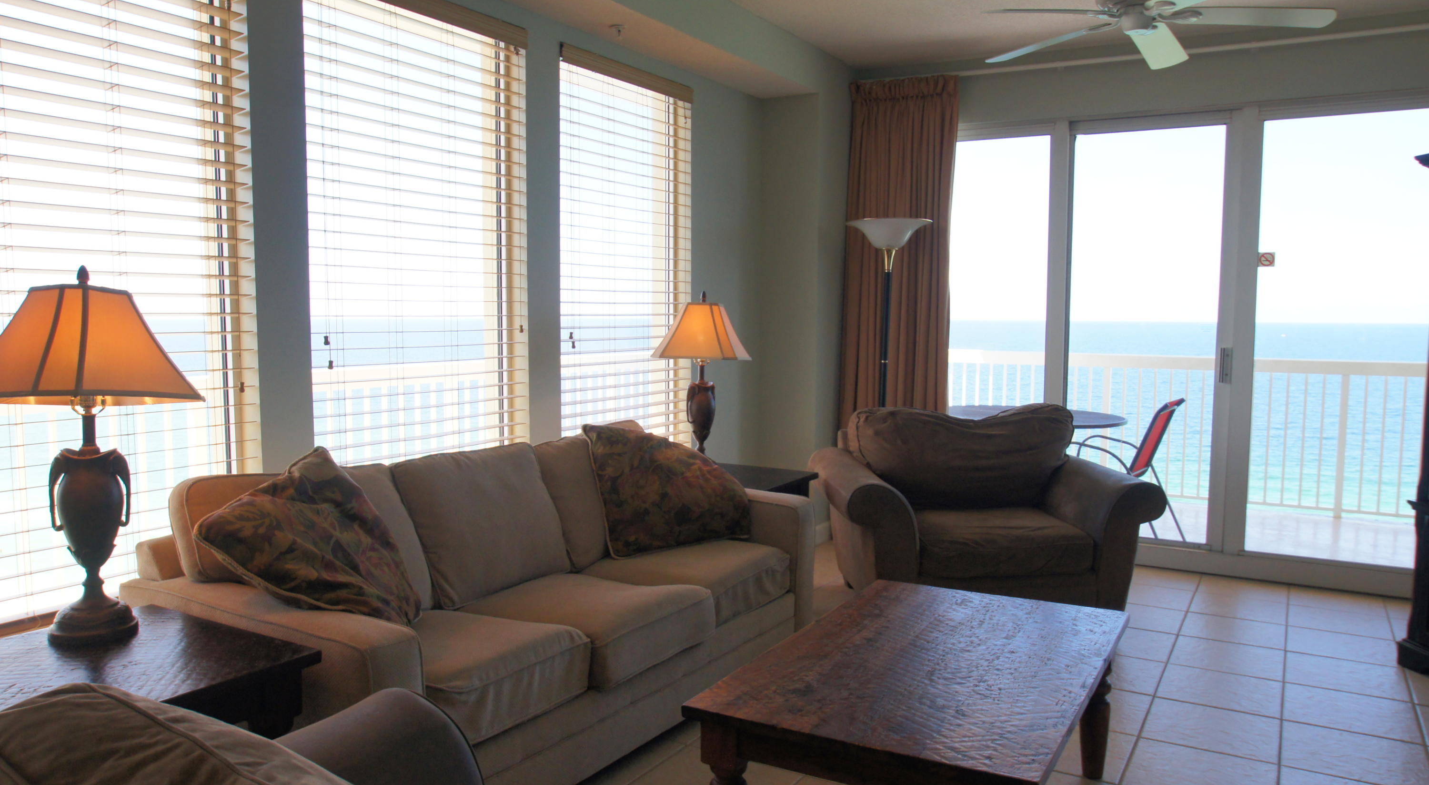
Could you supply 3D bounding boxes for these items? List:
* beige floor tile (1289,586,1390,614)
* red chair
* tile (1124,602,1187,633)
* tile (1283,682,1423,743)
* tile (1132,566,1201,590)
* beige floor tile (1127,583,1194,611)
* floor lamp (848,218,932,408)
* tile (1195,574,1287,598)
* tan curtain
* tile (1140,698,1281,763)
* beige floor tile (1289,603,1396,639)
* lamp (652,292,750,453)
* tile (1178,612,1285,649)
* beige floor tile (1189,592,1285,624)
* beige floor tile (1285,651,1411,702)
[{"bbox_3d":[3.049,1.022,4.669,0.392,0.010,0.392,3,5,32],"label":"beige floor tile"},{"bbox_3d":[2.329,0.492,5.406,0.660,0.880,0.560,3,5,36],"label":"red chair"},{"bbox_3d":[1.786,0.954,4.031,0.358,0.012,0.354,2,5,32],"label":"tile"},{"bbox_3d":[2.027,1.024,3.038,0.358,0.012,0.354,2,5,32],"label":"tile"},{"bbox_3d":[2.372,0.989,5.085,0.392,0.010,0.392,3,5,32],"label":"tile"},{"bbox_3d":[2.164,1.014,4.747,0.392,0.010,0.392,3,5,32],"label":"beige floor tile"},{"bbox_3d":[0.936,0.011,5.251,0.460,1.908,0.460,3,5,32],"label":"floor lamp"},{"bbox_3d":[2.711,1.006,4.877,0.392,0.010,0.392,3,5,32],"label":"tile"},{"bbox_3d":[1.020,-0.439,5.348,0.630,2.526,0.150,2,5,32],"label":"tan curtain"},{"bbox_3d":[1.669,1.127,3.191,0.392,0.010,0.392,3,5,32],"label":"tile"},{"bbox_3d":[2.595,0.955,3.954,0.358,0.012,0.354,2,5,32],"label":"beige floor tile"},{"bbox_3d":[-0.048,-0.034,4.065,0.380,0.786,0.380,1,4,15],"label":"lamp"},{"bbox_3d":[2.096,0.966,3.840,0.358,0.012,0.354,2,5,32],"label":"tile"},{"bbox_3d":[2.502,1.030,4.540,0.392,0.010,0.392,3,5,32],"label":"beige floor tile"},{"bbox_3d":[2.424,1.095,3.657,0.392,0.010,0.392,3,5,32],"label":"beige floor tile"}]

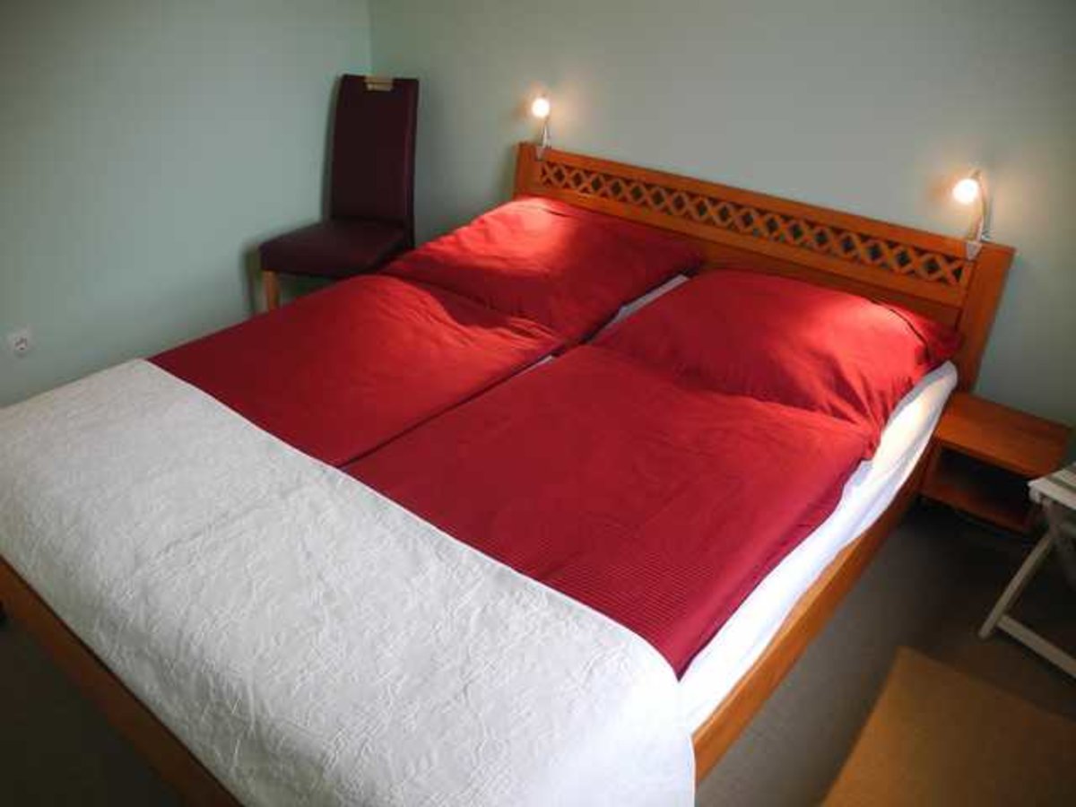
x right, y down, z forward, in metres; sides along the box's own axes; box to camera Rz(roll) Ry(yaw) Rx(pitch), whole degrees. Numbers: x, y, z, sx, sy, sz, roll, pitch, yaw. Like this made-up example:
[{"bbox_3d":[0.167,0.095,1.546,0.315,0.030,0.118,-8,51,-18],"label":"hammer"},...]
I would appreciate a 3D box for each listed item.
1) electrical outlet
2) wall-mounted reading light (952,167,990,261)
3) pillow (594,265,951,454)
[{"bbox_3d":[-1.736,-0.199,2.917,0.015,0.080,0.080,24,38,34],"label":"electrical outlet"},{"bbox_3d":[1.106,-0.469,2.232,0.065,0.220,0.100,24,38,34],"label":"wall-mounted reading light"},{"bbox_3d":[0.603,-0.169,2.278,0.780,0.160,0.710,24,38,34],"label":"pillow"}]

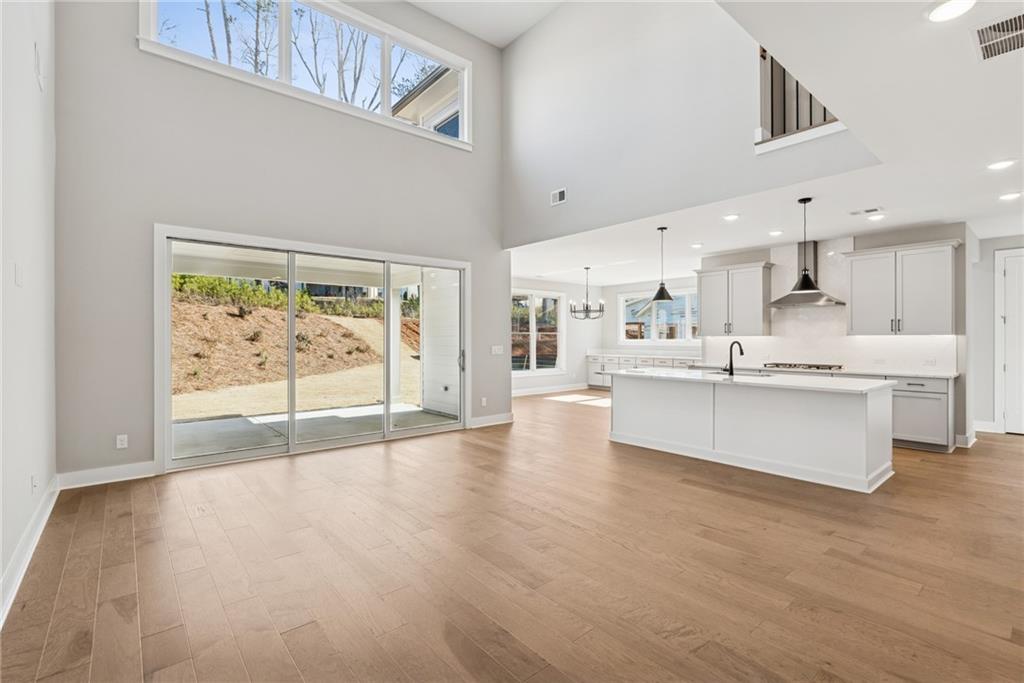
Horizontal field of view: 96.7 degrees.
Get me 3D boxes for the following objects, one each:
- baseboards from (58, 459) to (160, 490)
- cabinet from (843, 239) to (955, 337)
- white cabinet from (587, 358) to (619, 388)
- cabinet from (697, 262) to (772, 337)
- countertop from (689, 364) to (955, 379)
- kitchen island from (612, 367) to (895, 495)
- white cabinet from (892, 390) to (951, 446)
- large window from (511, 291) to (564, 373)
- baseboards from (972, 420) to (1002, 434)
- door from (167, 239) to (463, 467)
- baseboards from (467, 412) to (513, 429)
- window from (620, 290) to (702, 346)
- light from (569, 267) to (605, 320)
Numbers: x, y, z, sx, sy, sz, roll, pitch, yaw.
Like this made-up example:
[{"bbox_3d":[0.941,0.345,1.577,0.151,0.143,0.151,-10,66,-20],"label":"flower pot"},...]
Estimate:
[{"bbox_3d":[-3.783,1.261,4.276,0.680,0.145,0.020,0,1,-40],"label":"baseboards"},{"bbox_3d":[5.191,-0.666,6.106,0.360,1.160,1.140,0,1,-40],"label":"cabinet"},{"bbox_3d":[2.704,0.890,12.595,0.620,0.890,1.070,0,0,-40],"label":"white cabinet"},{"bbox_3d":[3.815,-0.679,7.874,0.370,1.190,1.150,0,0,-40],"label":"cabinet"},{"bbox_3d":[4.449,0.441,6.935,0.630,0.035,3.385,0,0,-40],"label":"countertop"},{"bbox_3d":[2.650,0.896,5.503,1.170,0.915,2.930,0,0,-40],"label":"kitchen island"},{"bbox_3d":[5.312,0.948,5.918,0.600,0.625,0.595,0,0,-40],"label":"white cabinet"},{"bbox_3d":[0.532,-0.192,10.978,2.224,2.060,0.120,0,1,-40],"label":"large window"},{"bbox_3d":[7.087,1.267,6.759,0.030,0.160,0.320,0,0,-40],"label":"baseboards"},{"bbox_3d":[-2.106,0.128,5.718,3.580,2.390,0.120,0,1,-40],"label":"door"},{"bbox_3d":[-0.326,1.271,7.312,0.870,0.160,0.025,0,0,-40],"label":"baseboards"},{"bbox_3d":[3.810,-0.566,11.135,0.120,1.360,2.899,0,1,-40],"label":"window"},{"bbox_3d":[1.530,-0.976,9.250,0.710,1.070,0.710,0,0,0],"label":"light"}]

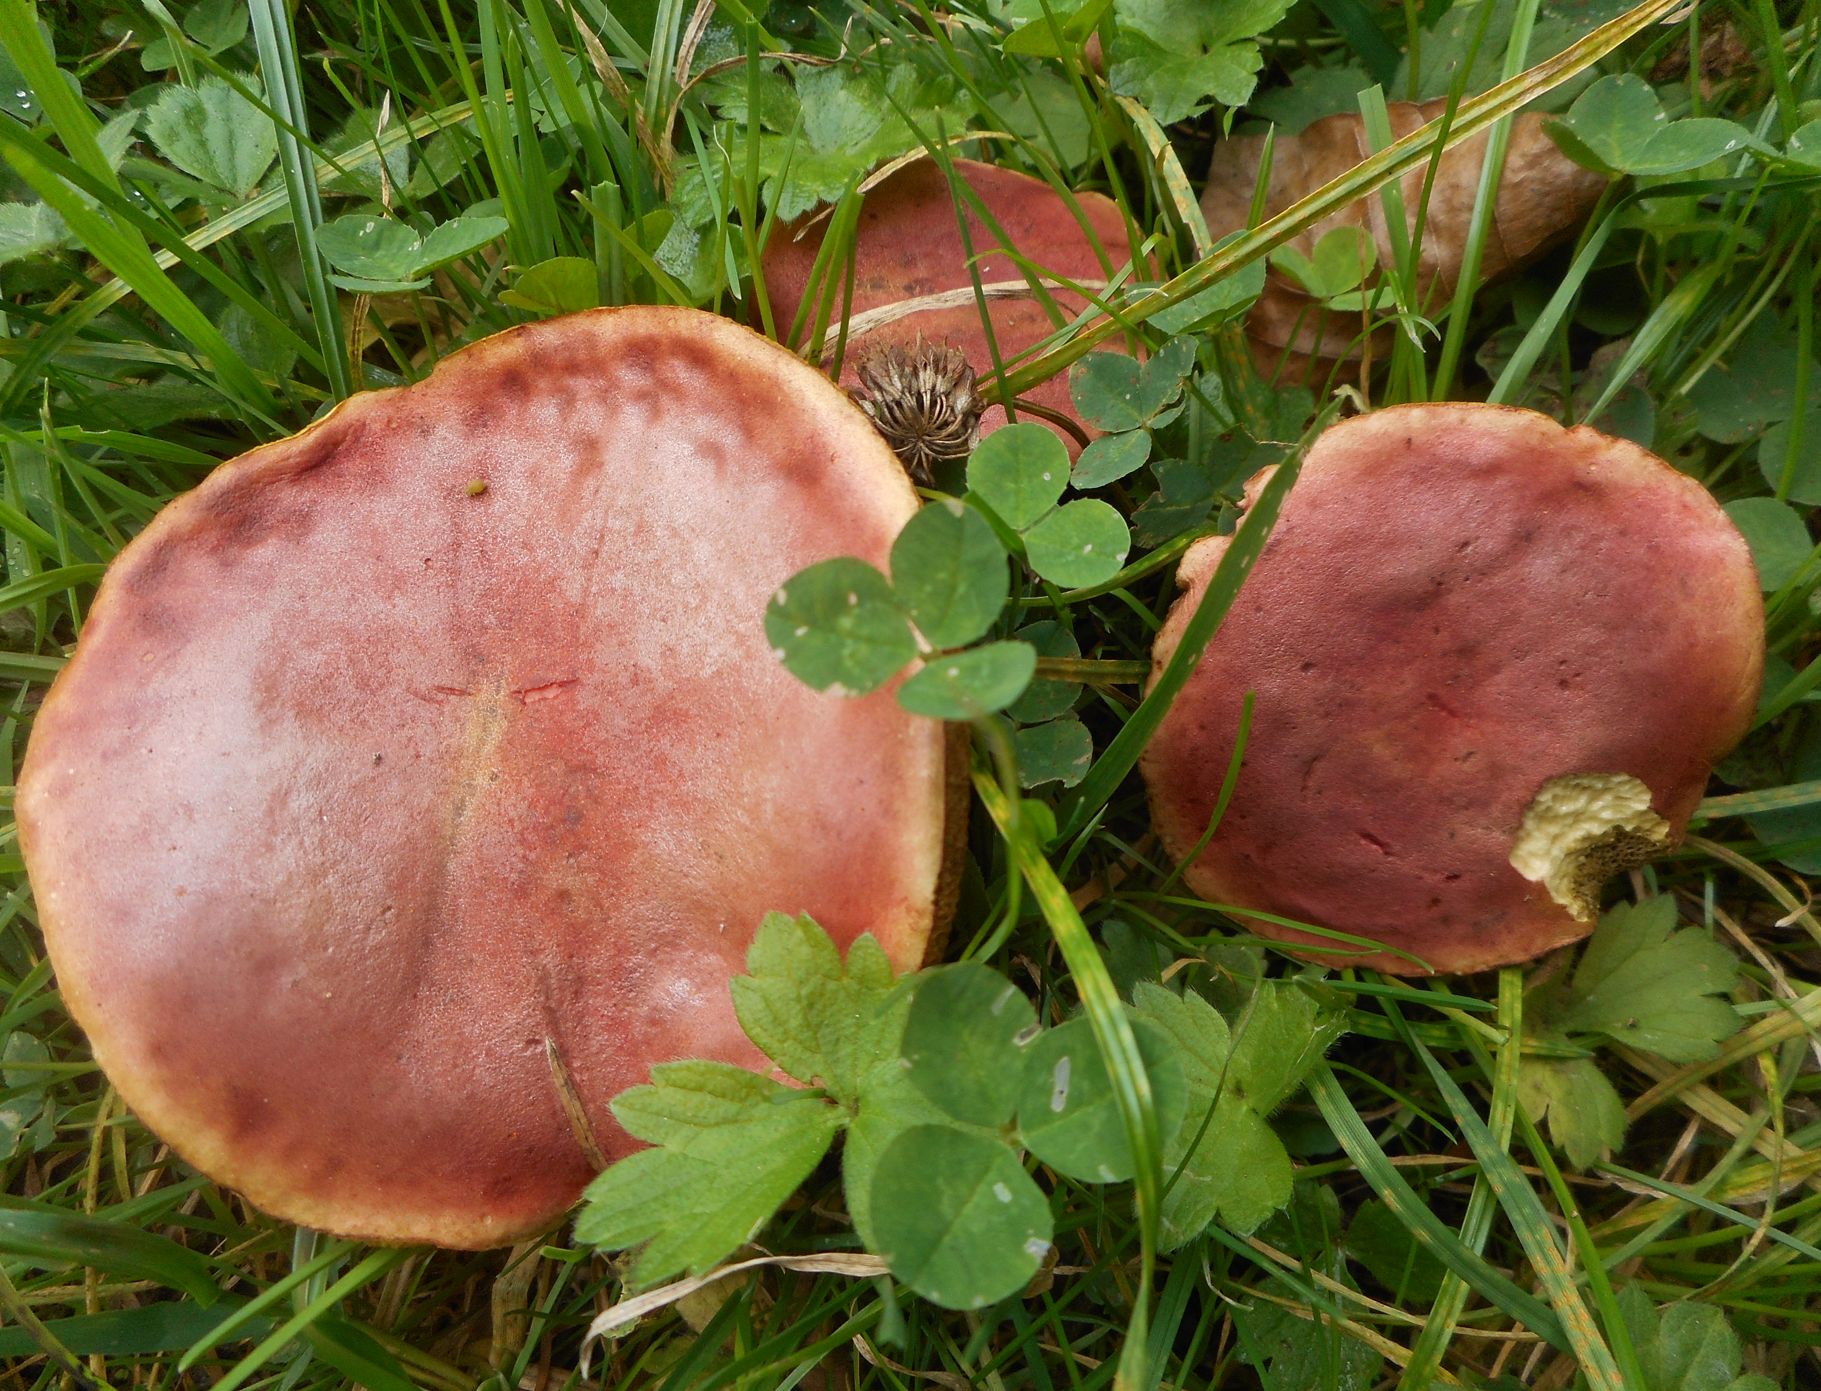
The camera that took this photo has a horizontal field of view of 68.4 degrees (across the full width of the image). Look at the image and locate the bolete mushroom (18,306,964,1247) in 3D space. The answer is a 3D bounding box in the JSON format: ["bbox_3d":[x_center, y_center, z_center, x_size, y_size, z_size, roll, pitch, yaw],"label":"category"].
[{"bbox_3d":[-0.051,0.003,0.159,0.113,0.032,0.117,0,72,2],"label":"bolete mushroom"}]

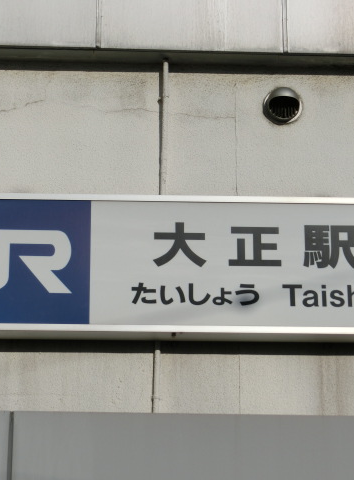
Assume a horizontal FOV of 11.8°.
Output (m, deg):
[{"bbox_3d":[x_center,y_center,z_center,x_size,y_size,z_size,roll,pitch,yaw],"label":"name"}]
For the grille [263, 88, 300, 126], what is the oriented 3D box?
[{"bbox_3d":[0.530,-0.675,8.518,0.194,0.194,0.080,1,-20,-2],"label":"grille"}]

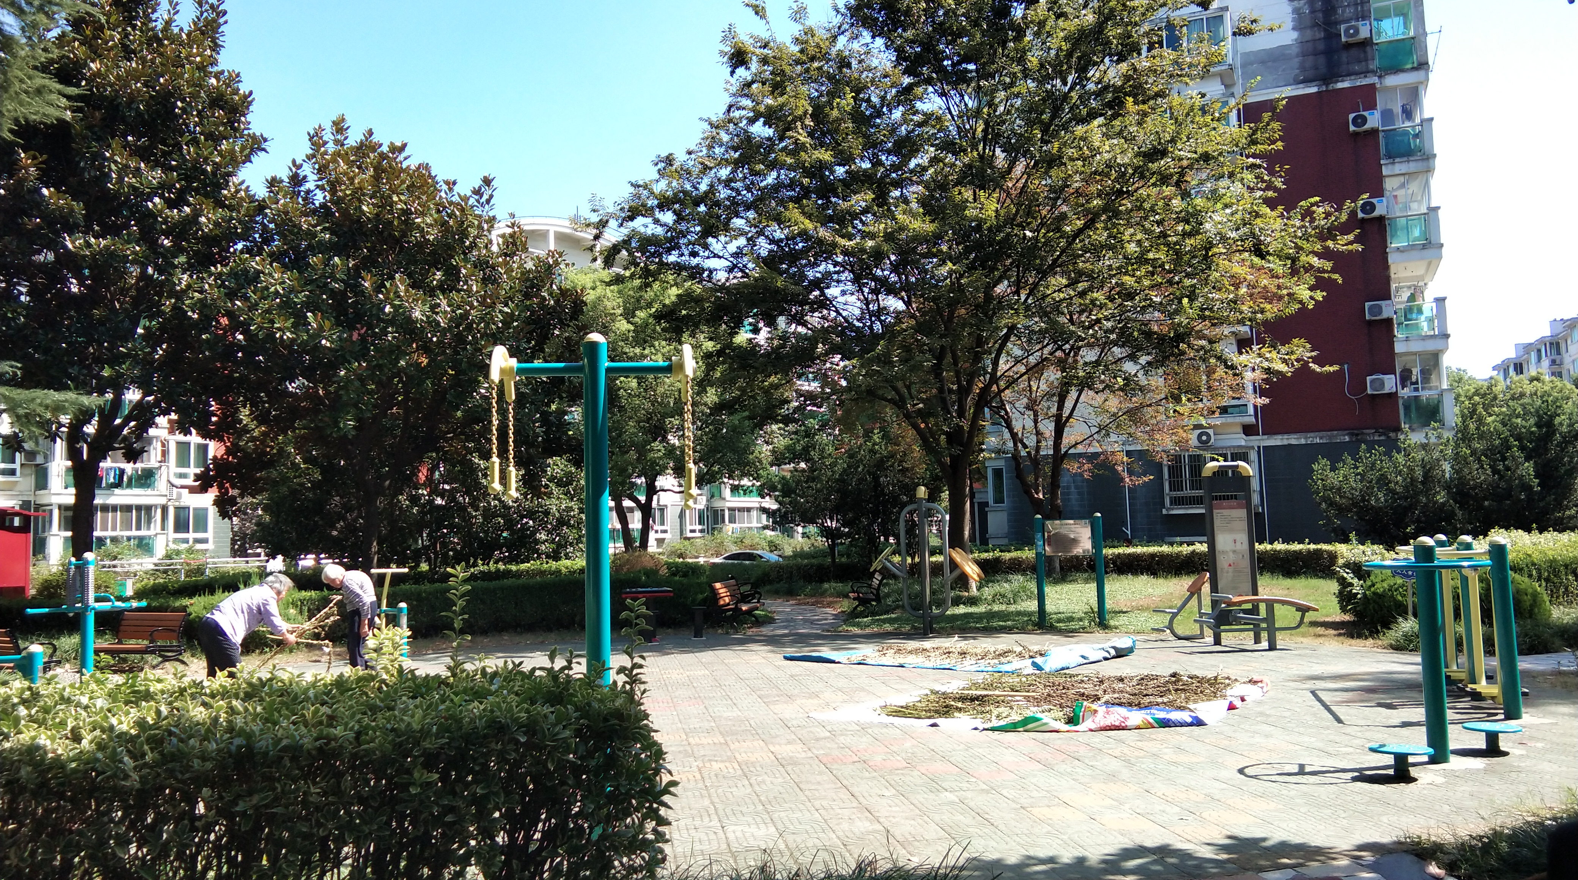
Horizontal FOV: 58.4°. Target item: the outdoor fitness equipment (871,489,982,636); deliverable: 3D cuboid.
[{"bbox_3d":[1.920,1.695,19.826,1.500,2.050,0.900,-3,-4,10],"label":"outdoor fitness equipment"}]

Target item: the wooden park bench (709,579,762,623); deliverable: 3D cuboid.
[{"bbox_3d":[-0.897,2.766,24.200,0.630,0.770,1.450,-2,-4,13],"label":"wooden park bench"}]

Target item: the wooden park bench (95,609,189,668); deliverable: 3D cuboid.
[{"bbox_3d":[-8.117,2.512,17.588,1.300,0.800,0.630,-4,-4,27],"label":"wooden park bench"}]

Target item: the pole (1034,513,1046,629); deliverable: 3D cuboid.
[{"bbox_3d":[3.737,1.960,21.000,0.110,1.700,0.110,-1,-4,0],"label":"pole"}]

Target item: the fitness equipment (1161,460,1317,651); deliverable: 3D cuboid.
[{"bbox_3d":[5.212,1.324,16.436,1.500,2.100,1.600,-2,-4,0],"label":"fitness equipment"}]

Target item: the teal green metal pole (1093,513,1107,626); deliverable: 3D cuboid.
[{"bbox_3d":[4.635,1.933,21.000,0.110,1.700,0.110,-1,-4,0],"label":"teal green metal pole"}]

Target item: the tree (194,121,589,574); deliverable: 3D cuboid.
[{"bbox_3d":[-7.445,-1.342,26.300,7.000,9.200,6.600,-1,-4,0],"label":"tree"}]

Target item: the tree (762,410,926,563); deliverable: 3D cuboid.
[{"bbox_3d":[1.558,1.525,37.200,4.400,4.750,4.200,-1,-4,0],"label":"tree"}]

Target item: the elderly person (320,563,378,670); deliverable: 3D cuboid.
[{"bbox_3d":[-4.921,1.999,15.800,0.640,1.270,0.440,-1,-4,-9],"label":"elderly person"}]

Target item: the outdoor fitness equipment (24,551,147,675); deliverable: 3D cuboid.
[{"bbox_3d":[-6.288,1.757,12.624,1.050,1.500,0.750,1,-5,-35],"label":"outdoor fitness equipment"}]

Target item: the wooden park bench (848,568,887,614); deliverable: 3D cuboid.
[{"bbox_3d":[1.334,2.689,24.871,0.630,0.800,1.300,-1,-4,-8],"label":"wooden park bench"}]

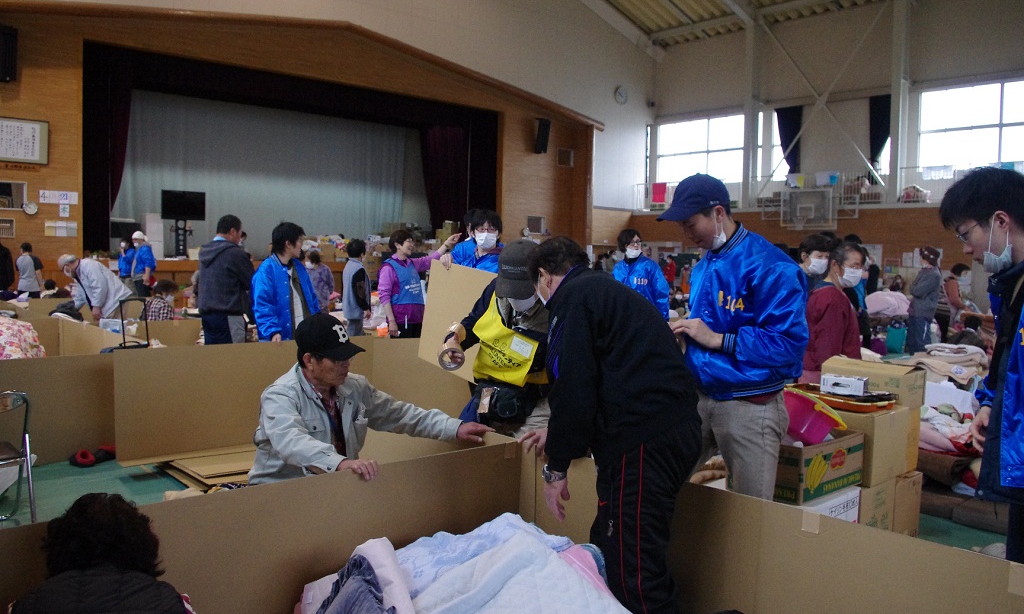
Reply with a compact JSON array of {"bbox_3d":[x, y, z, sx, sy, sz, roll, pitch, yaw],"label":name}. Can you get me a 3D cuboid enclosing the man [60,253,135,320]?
[{"bbox_3d":[-4.612,0.072,8.500,0.730,1.340,0.520,-2,5,-37],"label":"man"}]

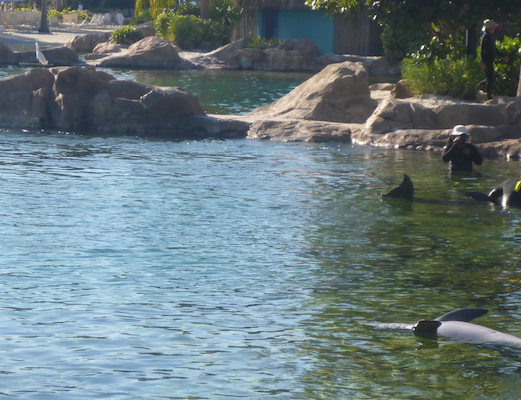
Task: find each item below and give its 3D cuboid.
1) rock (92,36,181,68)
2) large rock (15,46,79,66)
[{"bbox_3d":[-5.254,-6.249,92.000,3.700,1.350,2.500,0,5,0],"label":"rock"},{"bbox_3d":[-9.177,-6.212,94.000,2.750,0.870,1.800,0,5,0],"label":"large rock"}]

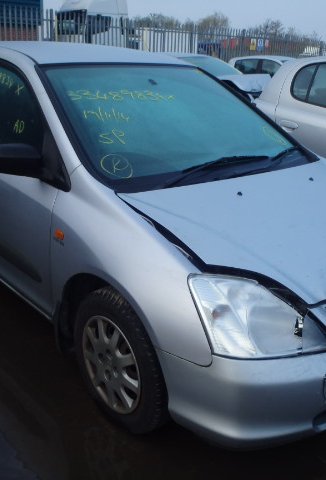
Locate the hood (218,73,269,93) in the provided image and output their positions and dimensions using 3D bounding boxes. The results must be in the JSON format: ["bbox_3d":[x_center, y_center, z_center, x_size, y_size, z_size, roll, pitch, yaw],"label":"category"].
[{"bbox_3d":[1.704,-3.436,11.344,0.850,0.280,1.350,34,34,33],"label":"hood"}]

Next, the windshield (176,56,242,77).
[{"bbox_3d":[1.111,-3.986,11.761,1.360,0.180,0.930,-17,55,-44],"label":"windshield"}]

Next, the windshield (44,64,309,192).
[{"bbox_3d":[0.073,-0.663,2.644,1.380,0.180,0.950,-14,53,-39],"label":"windshield"}]

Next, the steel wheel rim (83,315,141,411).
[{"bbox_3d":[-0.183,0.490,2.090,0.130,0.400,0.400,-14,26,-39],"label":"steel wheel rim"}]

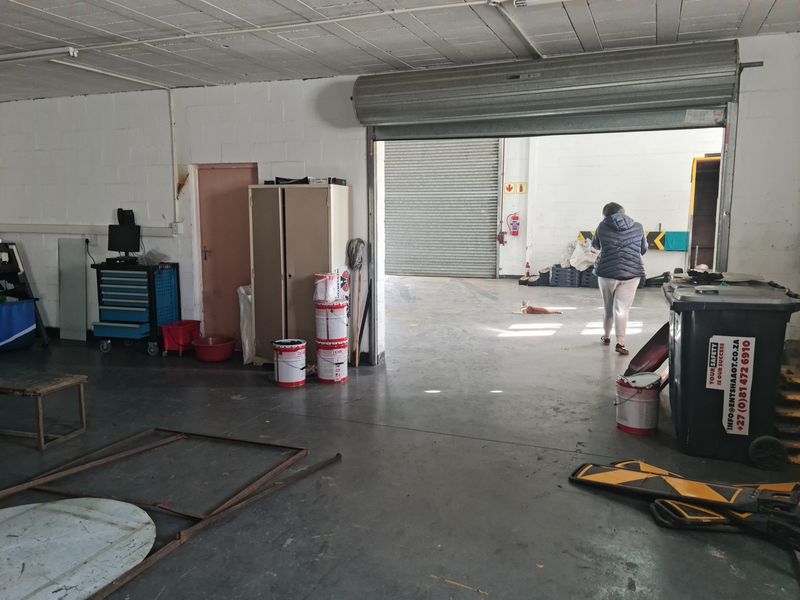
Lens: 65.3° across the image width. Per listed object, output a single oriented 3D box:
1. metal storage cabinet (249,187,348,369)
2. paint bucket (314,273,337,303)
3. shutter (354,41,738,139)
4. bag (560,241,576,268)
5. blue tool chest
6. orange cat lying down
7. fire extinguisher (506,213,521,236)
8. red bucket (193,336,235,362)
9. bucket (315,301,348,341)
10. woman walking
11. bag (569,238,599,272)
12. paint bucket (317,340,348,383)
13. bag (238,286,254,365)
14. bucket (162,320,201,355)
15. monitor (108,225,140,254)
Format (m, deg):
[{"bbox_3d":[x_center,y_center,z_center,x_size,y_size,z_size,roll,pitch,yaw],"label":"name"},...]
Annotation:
[{"bbox_3d":[-0.999,-0.233,6.313,0.910,1.805,0.390,3,8,21],"label":"metal storage cabinet"},{"bbox_3d":[-0.684,-0.122,5.743,0.205,0.271,0.205,0,8,0],"label":"paint bucket"},{"bbox_3d":[1.119,-1.756,5.402,3.149,0.618,0.458,3,8,22],"label":"shutter"},{"bbox_3d":[3.783,-1.013,13.824,0.420,0.609,0.400,3,8,22],"label":"bag"},{"bbox_3d":[-2.964,0.097,6.963,0.760,0.975,0.535,3,8,19],"label":"blue tool chest"},{"bbox_3d":[2.215,0.111,9.885,0.600,0.200,0.240,-1,8,-5],"label":"orange cat lying down"},{"bbox_3d":[2.725,-1.796,14.877,0.270,0.561,0.190,3,8,22],"label":"fire extinguisher"},{"bbox_3d":[-2.004,0.539,6.721,0.444,0.198,0.444,0,8,0],"label":"red bucket"},{"bbox_3d":[-0.631,0.195,5.792,0.297,0.374,0.297,0,8,0],"label":"bucket"},{"bbox_3d":[2.484,-0.261,7.096,0.560,1.668,0.480,2,8,12],"label":"woman walking"},{"bbox_3d":[4.009,-0.962,13.520,0.616,0.679,0.500,3,8,22],"label":"bag"},{"bbox_3d":[-0.629,0.562,5.817,0.295,0.360,0.295,-1,8,-6],"label":"paint bucket"},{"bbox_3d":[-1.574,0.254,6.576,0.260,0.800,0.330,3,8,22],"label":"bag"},{"bbox_3d":[-2.460,0.432,7.027,0.245,0.330,0.390,1,8,7],"label":"bucket"},{"bbox_3d":[-3.181,-0.686,7.207,0.485,0.348,0.170,3,8,22],"label":"monitor"}]

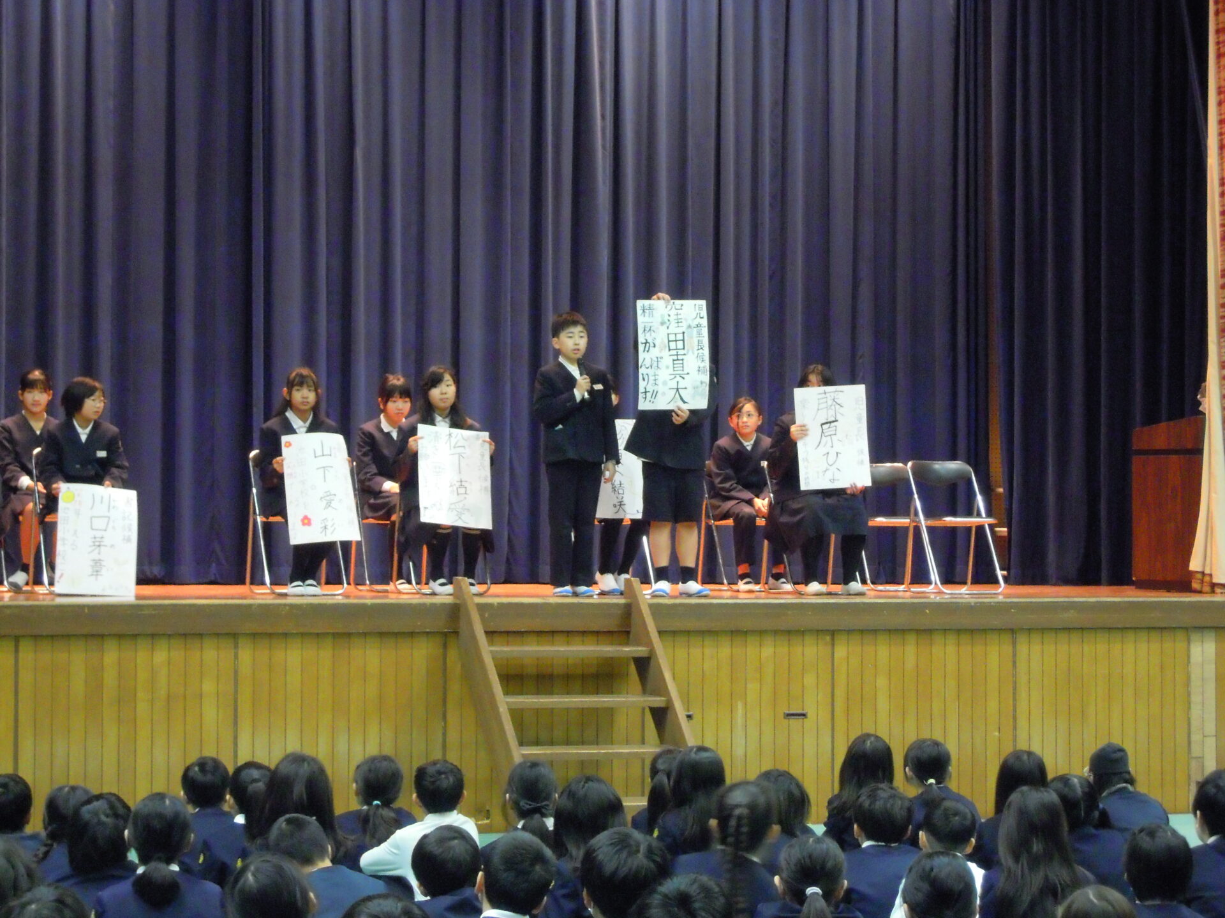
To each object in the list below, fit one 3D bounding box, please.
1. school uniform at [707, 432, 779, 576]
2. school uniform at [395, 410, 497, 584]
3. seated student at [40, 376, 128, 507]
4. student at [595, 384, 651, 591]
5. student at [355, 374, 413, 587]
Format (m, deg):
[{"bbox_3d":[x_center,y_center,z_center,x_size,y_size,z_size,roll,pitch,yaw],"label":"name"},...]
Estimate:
[{"bbox_3d":[0.753,0.262,20.400,0.380,0.820,0.500,1,-2,-24],"label":"school uniform"},{"bbox_3d":[-0.866,0.205,18.250,0.440,0.869,0.580,1,-1,-18],"label":"school uniform"},{"bbox_3d":[-2.608,0.134,17.550,0.430,1.080,0.700,1,-1,-25],"label":"seated student"},{"bbox_3d":[0.018,0.147,18.750,0.430,1.131,0.700,1,-1,-20],"label":"student"},{"bbox_3d":[-1.176,0.132,19.200,0.430,1.163,0.700,1,-1,-25],"label":"student"}]

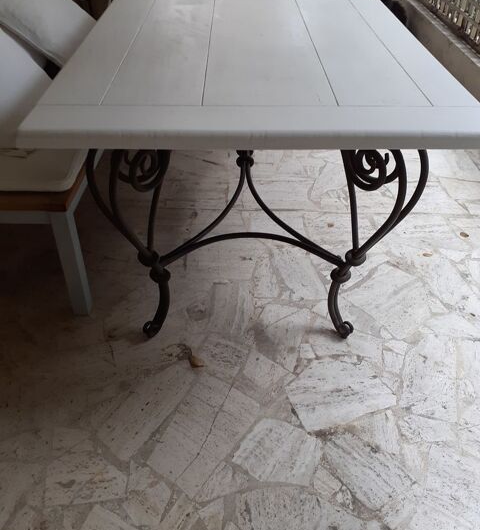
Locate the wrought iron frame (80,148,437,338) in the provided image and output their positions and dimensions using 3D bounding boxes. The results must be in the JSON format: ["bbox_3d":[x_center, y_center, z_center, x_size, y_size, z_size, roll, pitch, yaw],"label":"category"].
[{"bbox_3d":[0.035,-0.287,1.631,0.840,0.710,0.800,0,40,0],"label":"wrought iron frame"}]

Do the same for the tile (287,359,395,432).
[{"bbox_3d":[0.278,0.354,1.431,0.288,0.018,0.220,-14,42,-16],"label":"tile"}]

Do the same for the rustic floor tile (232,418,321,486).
[{"bbox_3d":[0.102,0.483,1.279,0.199,0.018,0.176,17,43,19],"label":"rustic floor tile"}]

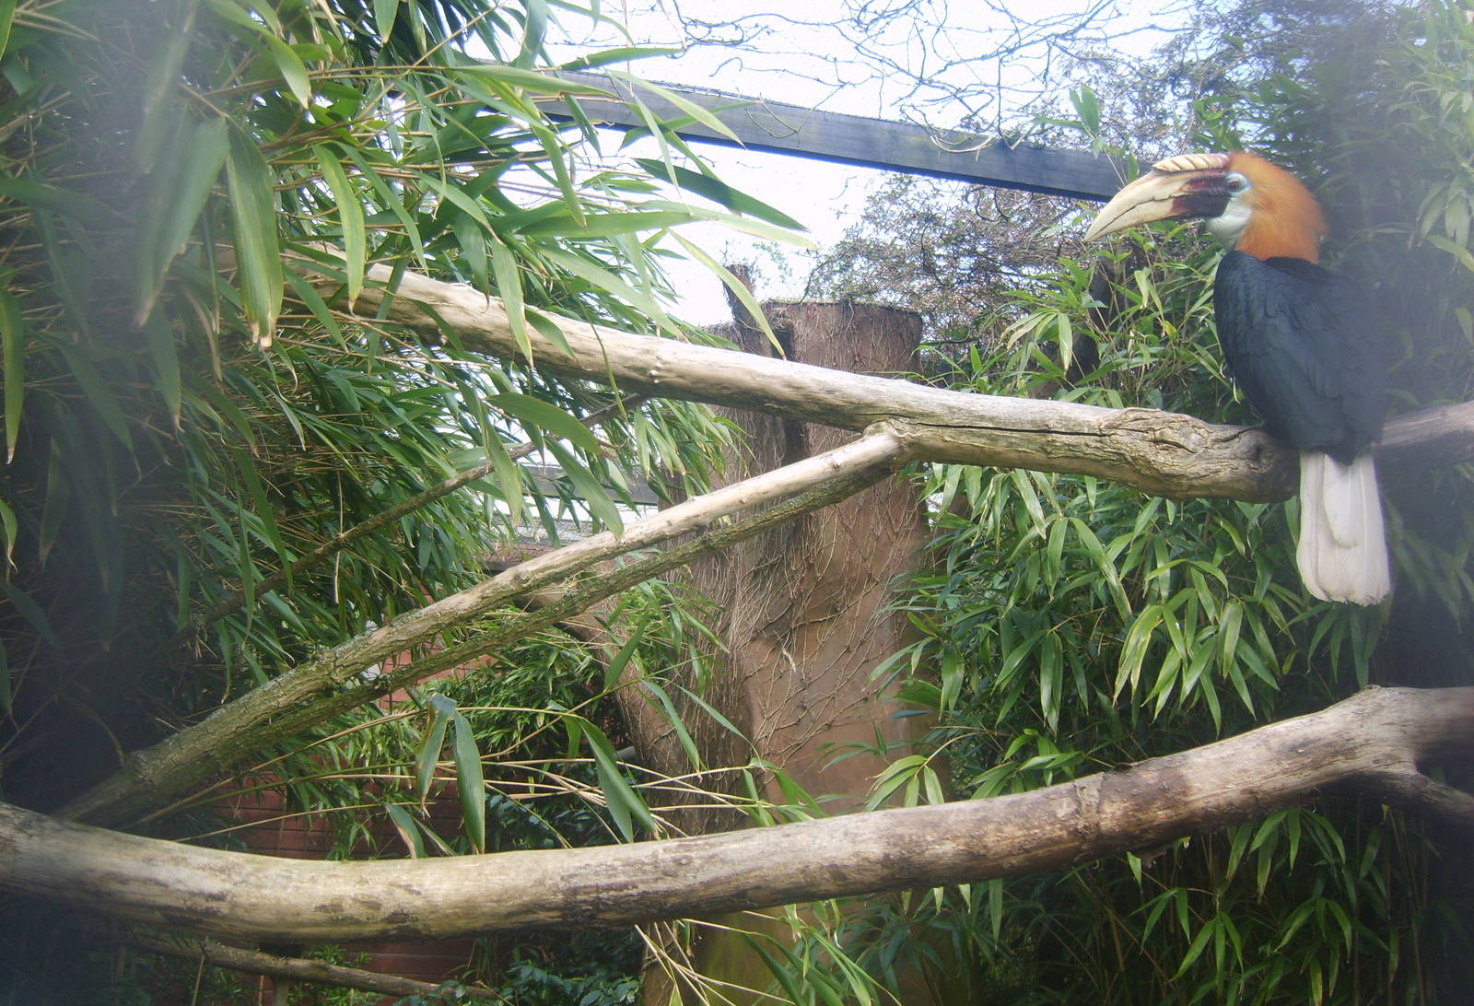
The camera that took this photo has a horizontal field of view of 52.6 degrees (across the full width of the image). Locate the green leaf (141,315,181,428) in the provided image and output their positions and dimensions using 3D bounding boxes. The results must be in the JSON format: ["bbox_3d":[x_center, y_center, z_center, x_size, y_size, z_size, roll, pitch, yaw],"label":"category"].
[{"bbox_3d":[-0.579,-0.135,1.500,0.033,0.120,0.030,-12,-3,-11],"label":"green leaf"}]

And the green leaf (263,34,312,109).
[{"bbox_3d":[-0.467,-0.449,1.550,0.034,0.090,0.030,-26,-3,-10],"label":"green leaf"}]

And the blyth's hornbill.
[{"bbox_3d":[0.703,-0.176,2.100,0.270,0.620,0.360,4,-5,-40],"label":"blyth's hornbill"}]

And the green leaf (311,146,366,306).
[{"bbox_3d":[-0.428,-0.297,1.600,0.042,0.172,0.035,-11,-3,-11],"label":"green leaf"}]

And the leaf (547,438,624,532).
[{"bbox_3d":[-0.194,-0.021,1.900,0.037,0.155,0.030,-36,-3,-9],"label":"leaf"}]

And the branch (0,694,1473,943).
[{"bbox_3d":[0.002,0.411,1.950,1.920,0.290,0.240,-2,-3,0],"label":"branch"}]

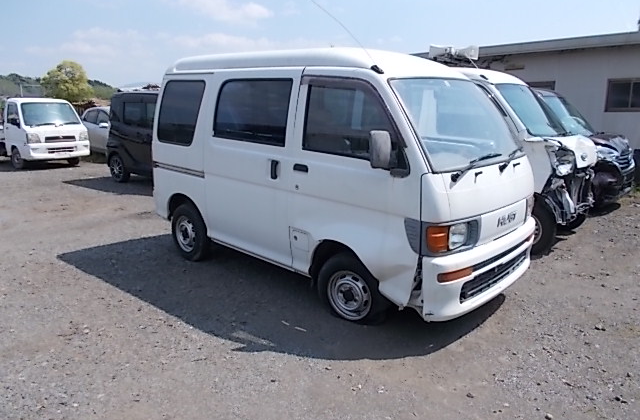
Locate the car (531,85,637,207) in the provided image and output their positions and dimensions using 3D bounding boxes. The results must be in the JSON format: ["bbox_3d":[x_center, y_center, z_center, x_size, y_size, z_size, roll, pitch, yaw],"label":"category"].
[{"bbox_3d":[3.402,-1.176,8.311,3.420,1.710,1.500,10,15,42],"label":"car"}]

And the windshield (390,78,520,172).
[{"bbox_3d":[0.913,-0.579,3.049,1.240,0.660,0.110,-11,-20,-46],"label":"windshield"}]

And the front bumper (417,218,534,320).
[{"bbox_3d":[1.070,0.359,3.079,0.270,0.390,1.385,14,17,41],"label":"front bumper"}]

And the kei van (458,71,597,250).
[{"bbox_3d":[1.445,-0.779,5.836,3.300,1.870,1.475,10,15,42],"label":"kei van"}]

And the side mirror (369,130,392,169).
[{"bbox_3d":[0.323,-0.317,2.566,0.085,0.205,0.140,14,17,41],"label":"side mirror"}]

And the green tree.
[{"bbox_3d":[-19.959,-9.018,38.539,3.900,5.702,3.900,-5,12,-26],"label":"green tree"}]

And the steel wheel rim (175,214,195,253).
[{"bbox_3d":[-1.175,0.209,4.336,0.338,0.338,0.110,14,17,41],"label":"steel wheel rim"}]

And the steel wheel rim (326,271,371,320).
[{"bbox_3d":[0.212,0.543,3.080,0.338,0.338,0.110,14,17,41],"label":"steel wheel rim"}]

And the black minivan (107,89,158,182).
[{"bbox_3d":[-2.609,-1.395,9.357,3.395,1.750,1.475,8,14,36],"label":"black minivan"}]

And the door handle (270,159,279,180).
[{"bbox_3d":[-0.320,-0.278,3.304,0.070,0.140,0.040,14,17,41],"label":"door handle"}]

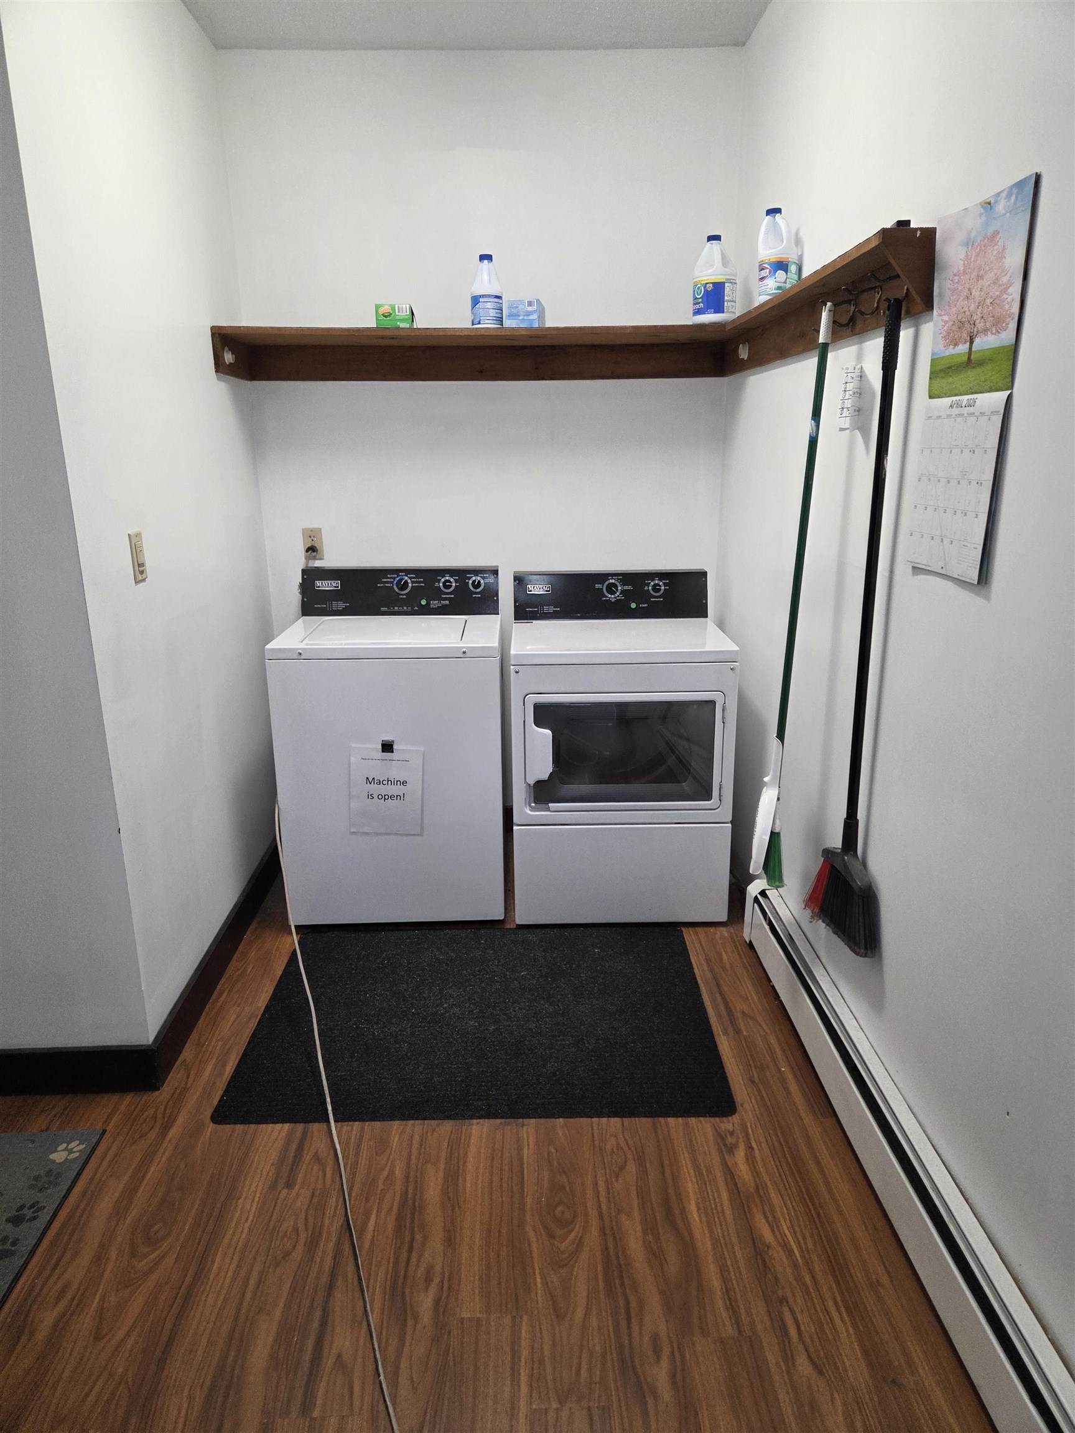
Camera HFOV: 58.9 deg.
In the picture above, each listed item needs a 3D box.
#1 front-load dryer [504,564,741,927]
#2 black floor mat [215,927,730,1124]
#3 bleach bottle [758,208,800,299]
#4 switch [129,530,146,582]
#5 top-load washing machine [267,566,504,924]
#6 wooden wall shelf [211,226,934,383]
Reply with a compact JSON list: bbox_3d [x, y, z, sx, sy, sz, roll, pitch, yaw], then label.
[{"bbox_3d":[0.261,0.070,3.247,0.680,1.082,0.680,-1,16,-1],"label":"front-load dryer"},{"bbox_3d":[-0.148,0.811,2.620,1.220,0.009,0.890,-1,16,-1],"label":"black floor mat"},{"bbox_3d":[0.655,-1.244,2.587,0.097,0.238,0.128,-8,18,-26],"label":"bleach bottle"},{"bbox_3d":[-0.954,-0.382,2.270,0.012,0.115,0.071,-1,16,-1],"label":"switch"},{"bbox_3d":[-0.468,0.073,3.255,0.692,1.087,0.670,-1,16,-1],"label":"top-load washing machine"},{"bbox_3d":[-0.157,-1.022,2.521,1.710,0.136,1.720,-1,16,-1],"label":"wooden wall shelf"}]

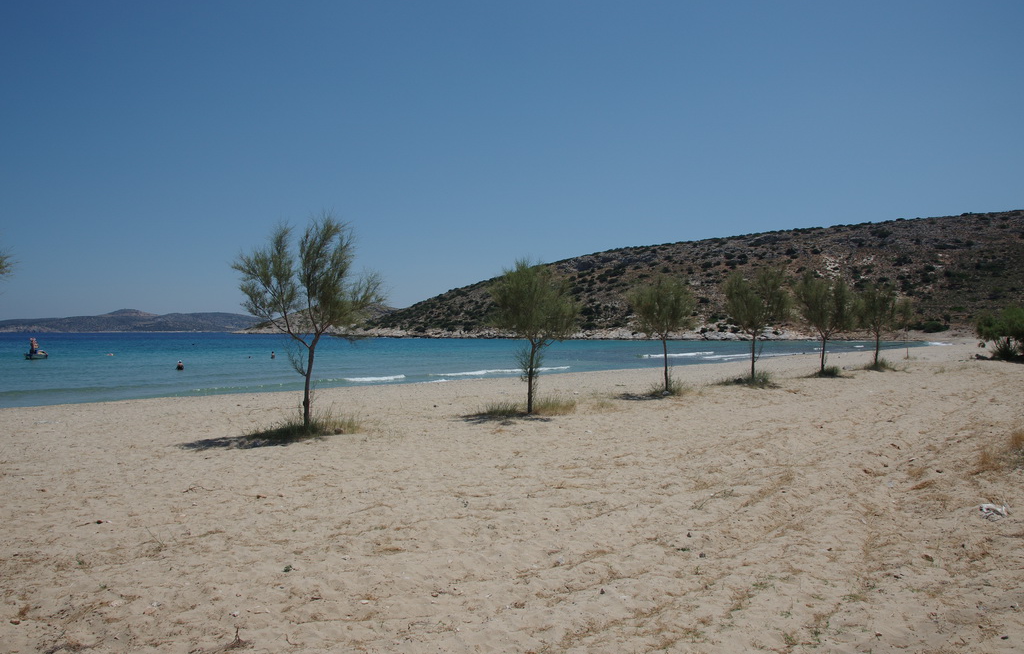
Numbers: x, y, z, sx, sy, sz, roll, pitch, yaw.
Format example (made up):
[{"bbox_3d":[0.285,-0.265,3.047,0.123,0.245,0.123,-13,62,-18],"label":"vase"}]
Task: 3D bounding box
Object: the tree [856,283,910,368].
[{"bbox_3d":[15.975,-0.108,30.514,2.320,3.610,2.320,0,0,0],"label":"tree"}]

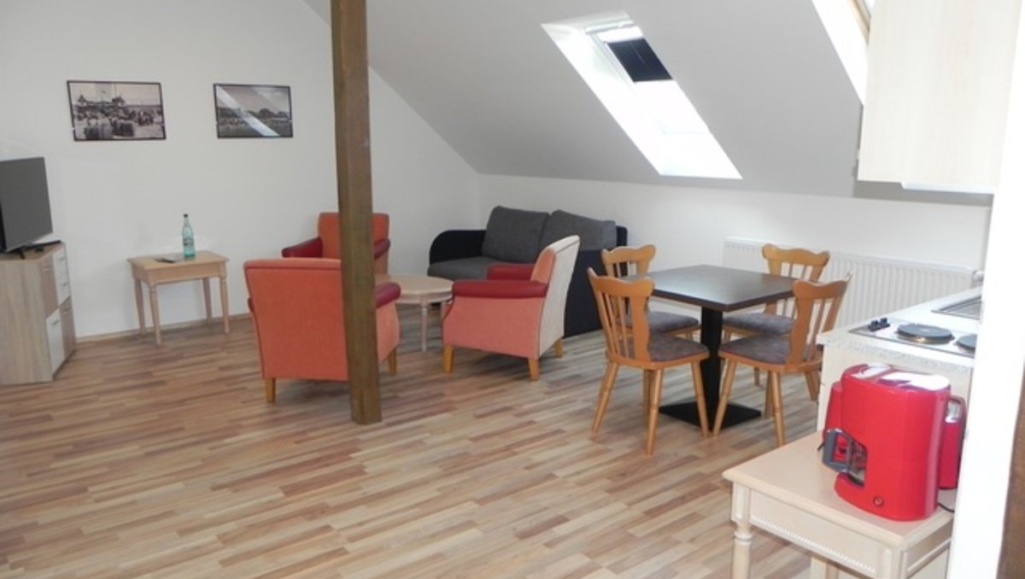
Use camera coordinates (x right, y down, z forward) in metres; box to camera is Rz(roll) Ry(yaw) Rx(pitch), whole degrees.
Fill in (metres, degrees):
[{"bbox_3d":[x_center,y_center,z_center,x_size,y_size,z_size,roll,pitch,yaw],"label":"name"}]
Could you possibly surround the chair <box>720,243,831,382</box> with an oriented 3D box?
[{"bbox_3d":[1.472,0.204,4.333,0.490,0.865,0.450,-10,15,-43],"label":"chair"}]

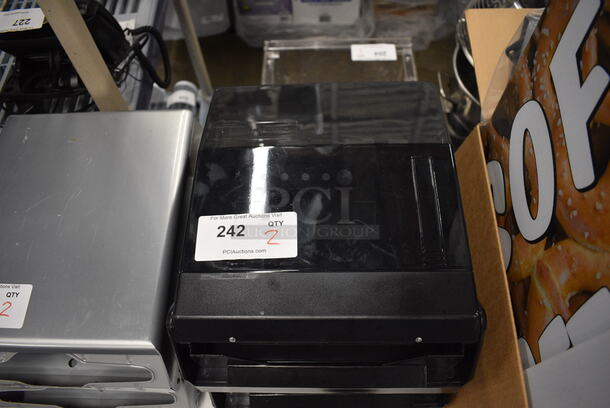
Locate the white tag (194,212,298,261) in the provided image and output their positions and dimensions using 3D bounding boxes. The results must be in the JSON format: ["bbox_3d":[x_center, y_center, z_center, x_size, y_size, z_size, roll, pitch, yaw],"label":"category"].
[{"bbox_3d":[-0.058,0.033,0.460,0.102,0.003,0.051,-3,60,1],"label":"white tag"}]

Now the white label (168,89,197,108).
[{"bbox_3d":[-0.387,-0.324,1.421,0.086,0.026,0.055,-3,56,0],"label":"white label"}]

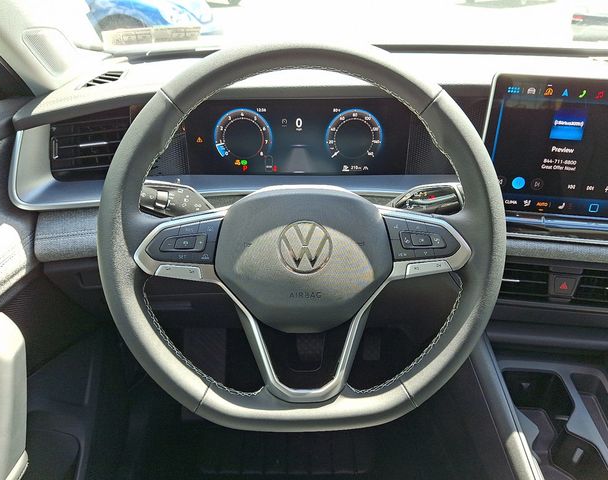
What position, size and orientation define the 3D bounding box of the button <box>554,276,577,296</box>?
[{"bbox_3d":[0.367,0.064,0.654,0.031,0.029,0.010,3,16,6],"label":"button"}]

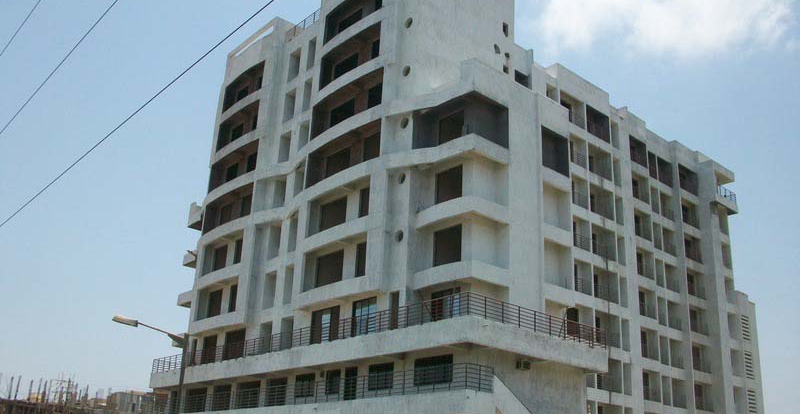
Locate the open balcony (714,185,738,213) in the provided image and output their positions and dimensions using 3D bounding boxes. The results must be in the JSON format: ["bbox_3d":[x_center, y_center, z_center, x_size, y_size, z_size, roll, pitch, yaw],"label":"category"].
[{"bbox_3d":[27.367,-0.629,63.121,3.891,1.724,1.084,19,-26,-37],"label":"open balcony"}]

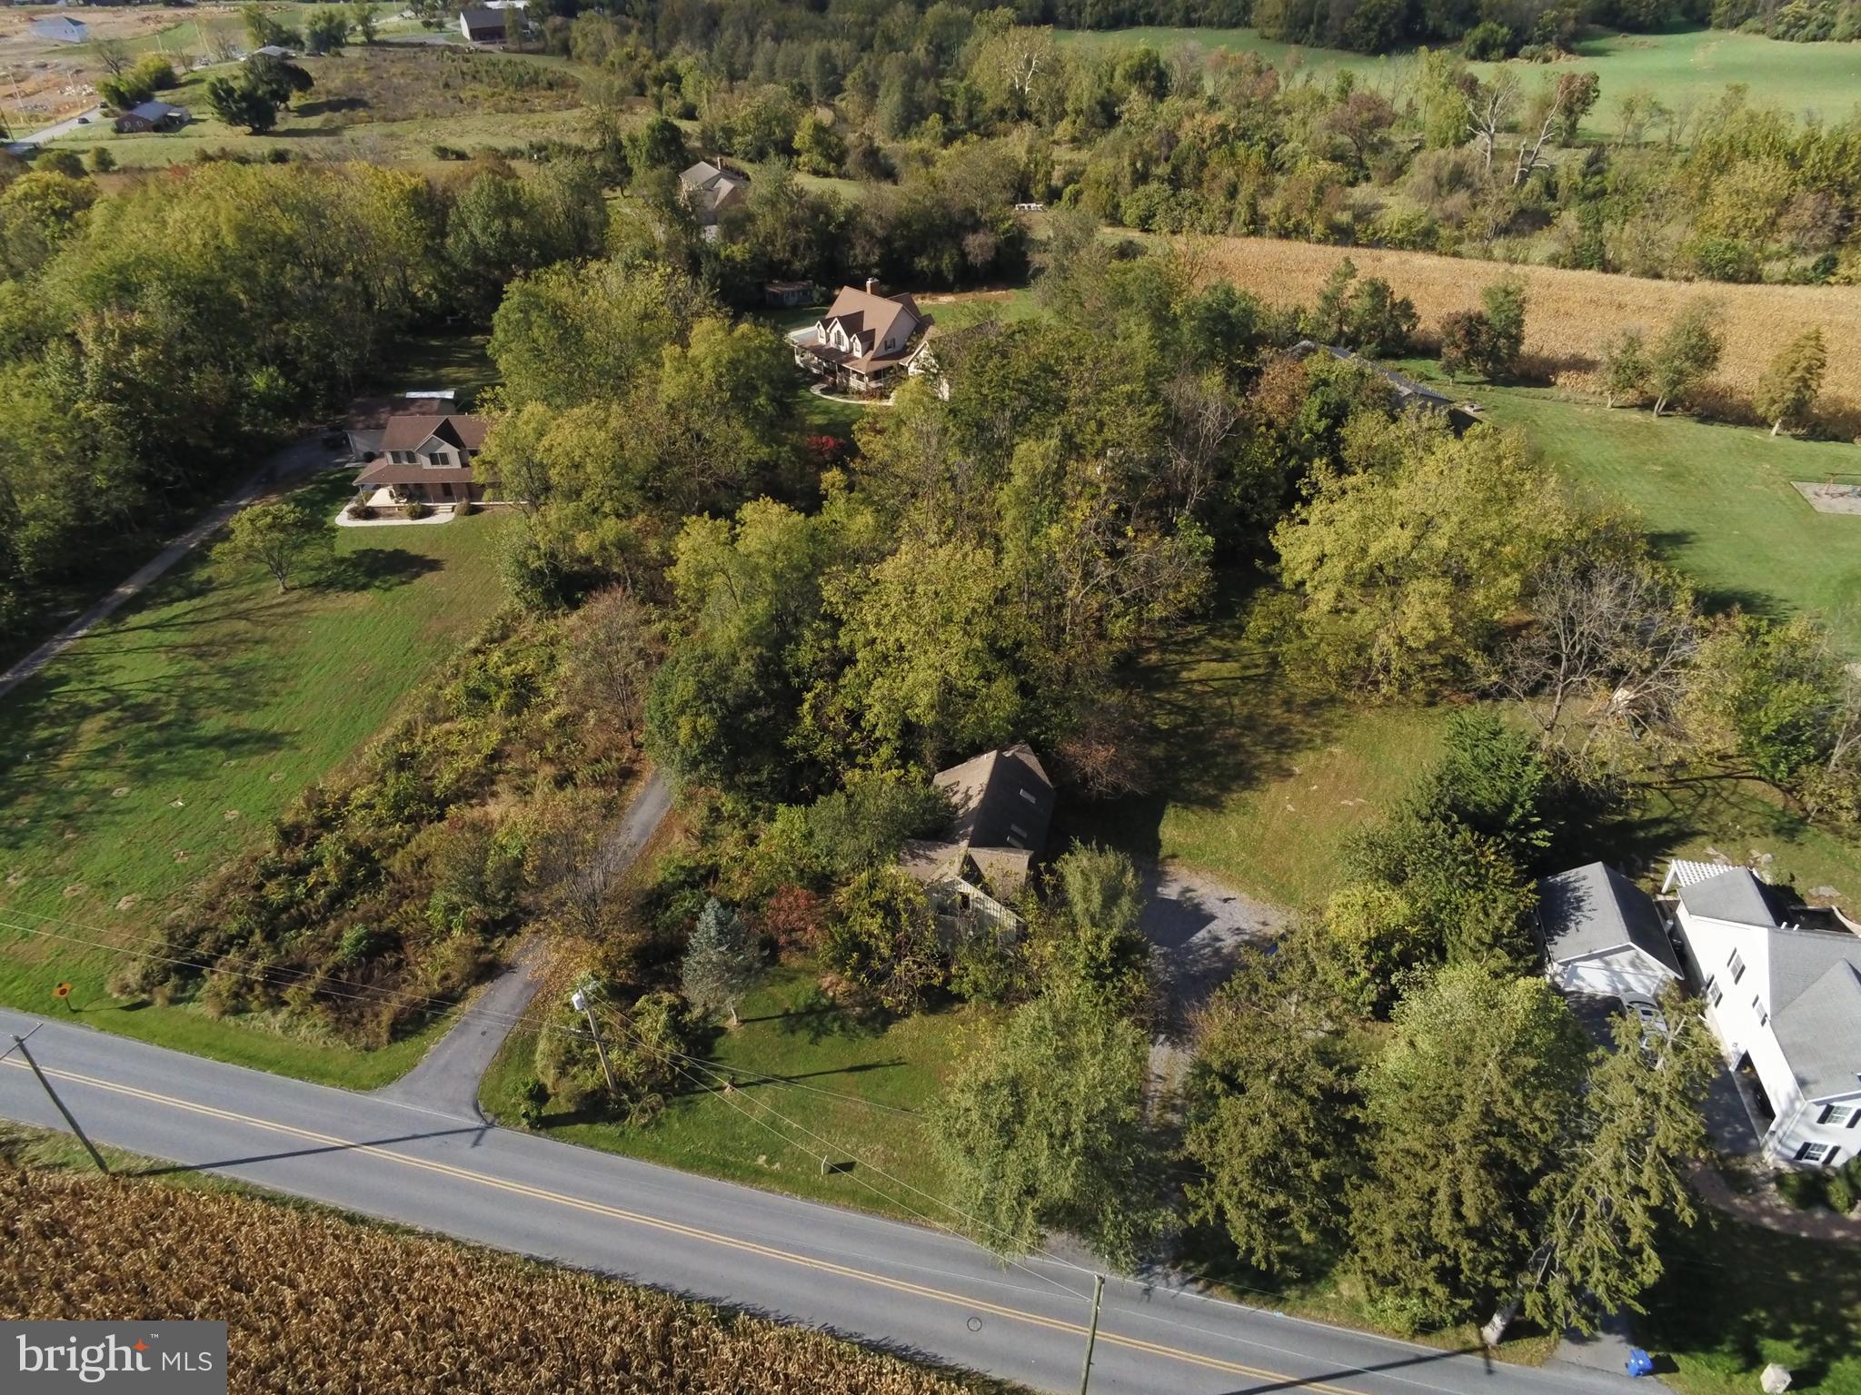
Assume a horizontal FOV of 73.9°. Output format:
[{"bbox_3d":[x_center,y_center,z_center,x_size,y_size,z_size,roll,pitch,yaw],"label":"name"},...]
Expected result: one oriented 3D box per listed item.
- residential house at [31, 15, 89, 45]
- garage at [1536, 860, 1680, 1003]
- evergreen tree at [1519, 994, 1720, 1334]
[{"bbox_3d":[-289.043,-222.515,411.281,15.500,7.800,9.000,2,36,5],"label":"residential house"},{"bbox_3d":[42.015,14.457,77.164,7.300,4.850,6.950,6,36,10],"label":"garage"},{"bbox_3d":[25.935,19.638,49.283,7.200,22.200,7.200,-1,35,0],"label":"evergreen tree"}]

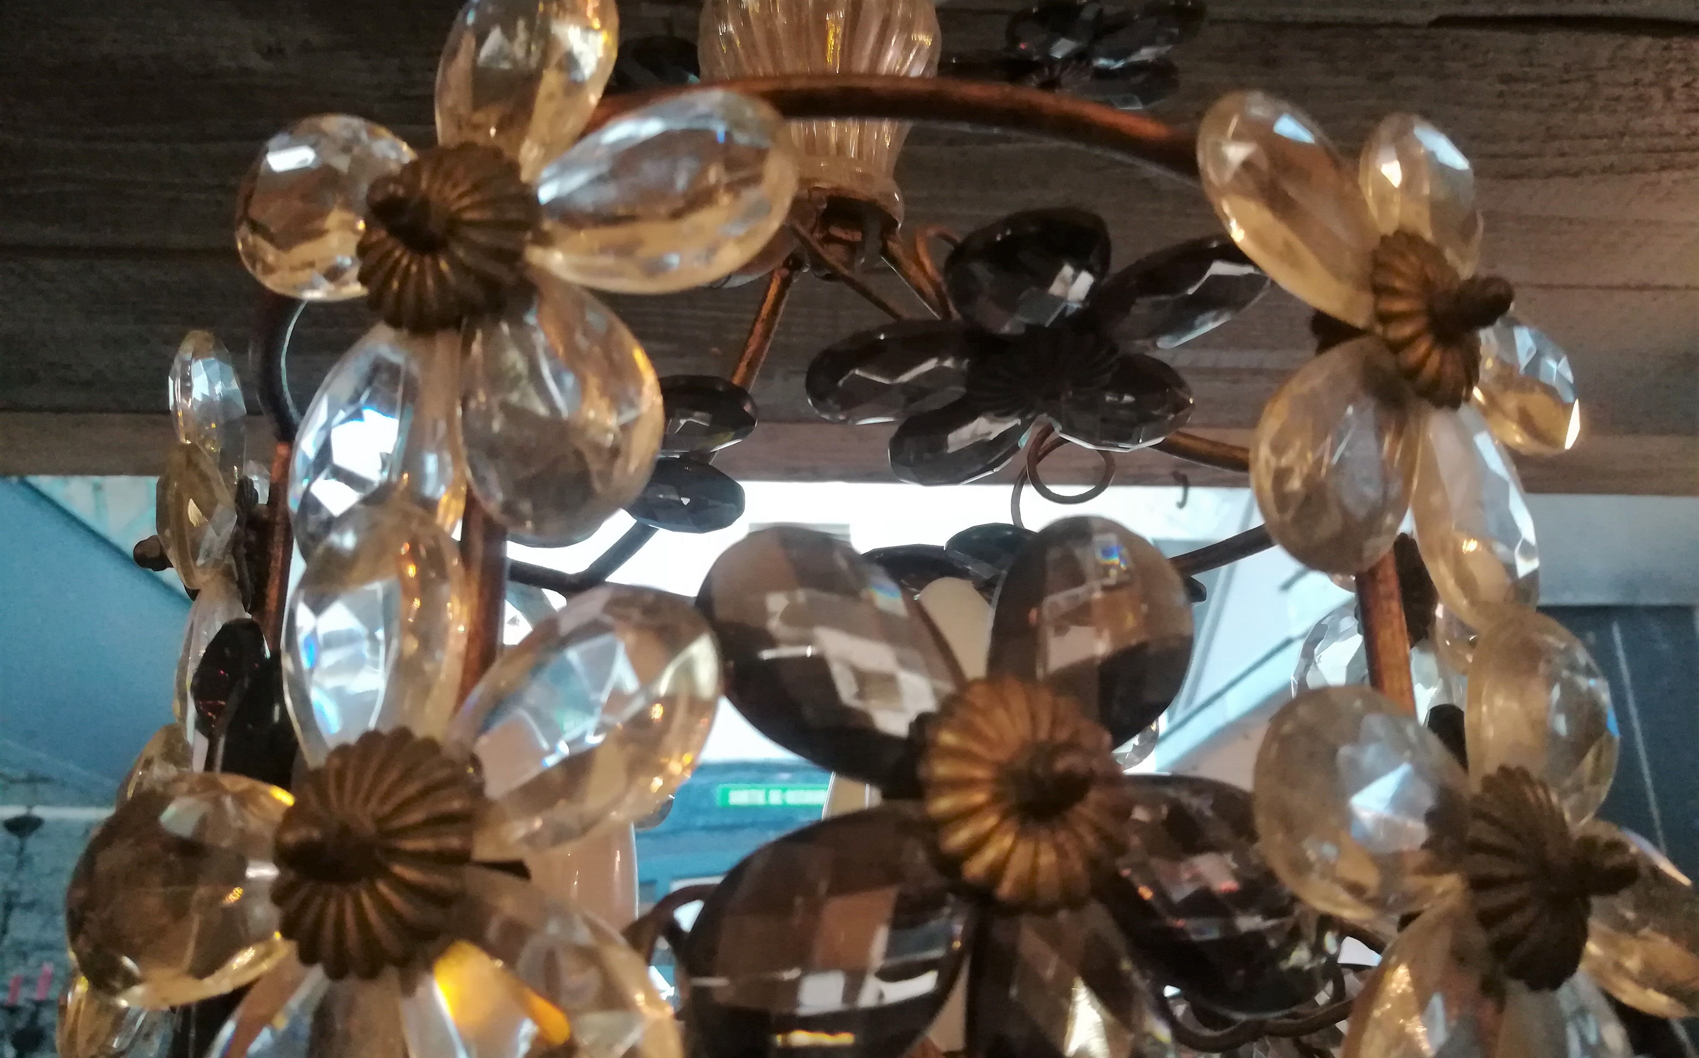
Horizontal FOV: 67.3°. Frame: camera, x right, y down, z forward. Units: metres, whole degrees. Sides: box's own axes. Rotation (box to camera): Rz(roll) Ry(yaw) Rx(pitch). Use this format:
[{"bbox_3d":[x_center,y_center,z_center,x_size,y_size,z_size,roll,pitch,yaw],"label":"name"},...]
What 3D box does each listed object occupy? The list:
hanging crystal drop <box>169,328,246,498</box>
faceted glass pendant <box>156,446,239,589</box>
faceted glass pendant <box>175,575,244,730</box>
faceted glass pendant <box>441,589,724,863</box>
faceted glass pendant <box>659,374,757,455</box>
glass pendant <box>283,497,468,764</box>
[{"bbox_3d":[-0.227,-0.042,0.453,0.023,0.061,0.038,3,-20,-9],"label":"hanging crystal drop"},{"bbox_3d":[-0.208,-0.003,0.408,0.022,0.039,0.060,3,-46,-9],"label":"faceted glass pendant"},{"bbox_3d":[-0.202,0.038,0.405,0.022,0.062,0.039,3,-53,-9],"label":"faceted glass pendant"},{"bbox_3d":[-0.050,0.035,0.240,0.062,0.039,0.023,-42,-25,-1],"label":"faceted glass pendant"},{"bbox_3d":[-0.064,-0.046,0.515,0.060,0.023,0.039,2,-44,7],"label":"faceted glass pendant"},{"bbox_3d":[-0.095,0.021,0.257,0.039,0.062,0.023,-4,-20,16],"label":"glass pendant"}]

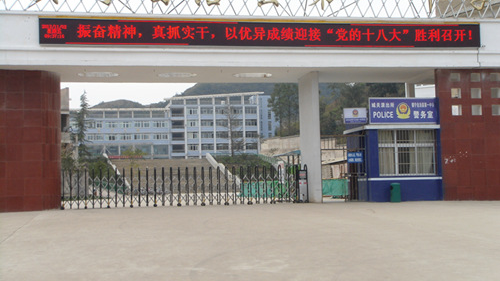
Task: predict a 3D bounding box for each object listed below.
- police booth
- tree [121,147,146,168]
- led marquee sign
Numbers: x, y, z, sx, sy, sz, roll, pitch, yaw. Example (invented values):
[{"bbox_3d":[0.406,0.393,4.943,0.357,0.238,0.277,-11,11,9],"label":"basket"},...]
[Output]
[{"bbox_3d":[5.216,0.402,29.668,2.834,3.667,2.600,-1,-3,-9],"label":"police booth"},{"bbox_3d":[-13.632,3.417,94.846,3.100,5.200,3.000,-1,-3,-9],"label":"tree"},{"bbox_3d":[0.655,-3.630,27.491,15.150,0.900,0.250,-1,-3,-9],"label":"led marquee sign"}]

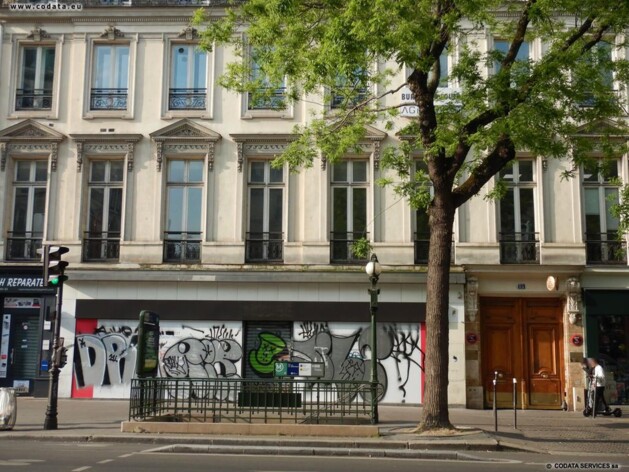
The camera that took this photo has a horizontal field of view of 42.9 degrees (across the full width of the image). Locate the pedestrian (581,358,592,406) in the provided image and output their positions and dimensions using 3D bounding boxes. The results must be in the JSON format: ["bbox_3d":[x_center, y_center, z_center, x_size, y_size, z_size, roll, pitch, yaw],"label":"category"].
[{"bbox_3d":[7.976,4.369,23.390,0.360,1.554,0.480,2,-9,-7],"label":"pedestrian"}]

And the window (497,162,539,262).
[{"bbox_3d":[6.856,-0.825,26.883,1.220,3.479,0.250,0,-9,3],"label":"window"}]

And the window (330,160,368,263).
[{"bbox_3d":[1.208,-0.841,27.131,1.220,3.479,0.250,0,-9,3],"label":"window"}]

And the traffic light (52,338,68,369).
[{"bbox_3d":[-5.940,2.749,18.750,0.270,0.700,0.250,-3,-9,20],"label":"traffic light"}]

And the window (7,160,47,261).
[{"bbox_3d":[-9.886,-0.890,27.621,1.220,3.479,0.250,0,-9,3],"label":"window"}]

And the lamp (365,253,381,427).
[{"bbox_3d":[1.340,2.324,18.300,0.360,3.870,0.380,0,-9,3],"label":"lamp"}]

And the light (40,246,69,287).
[{"bbox_3d":[-5.637,0.660,17.475,0.400,0.891,0.320,-4,-10,29],"label":"light"}]

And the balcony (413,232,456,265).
[{"bbox_3d":[3.979,0.414,26.472,1.414,1.083,0.150,0,-9,2],"label":"balcony"}]

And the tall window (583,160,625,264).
[{"bbox_3d":[9.606,-0.778,26.652,1.347,3.507,0.250,0,-9,2],"label":"tall window"}]

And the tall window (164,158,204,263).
[{"bbox_3d":[-4.382,-0.823,27.047,1.303,3.491,0.250,0,-9,2],"label":"tall window"}]

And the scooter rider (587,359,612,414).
[{"bbox_3d":[8.467,4.452,23.900,0.600,1.600,0.520,0,-9,3],"label":"scooter rider"}]

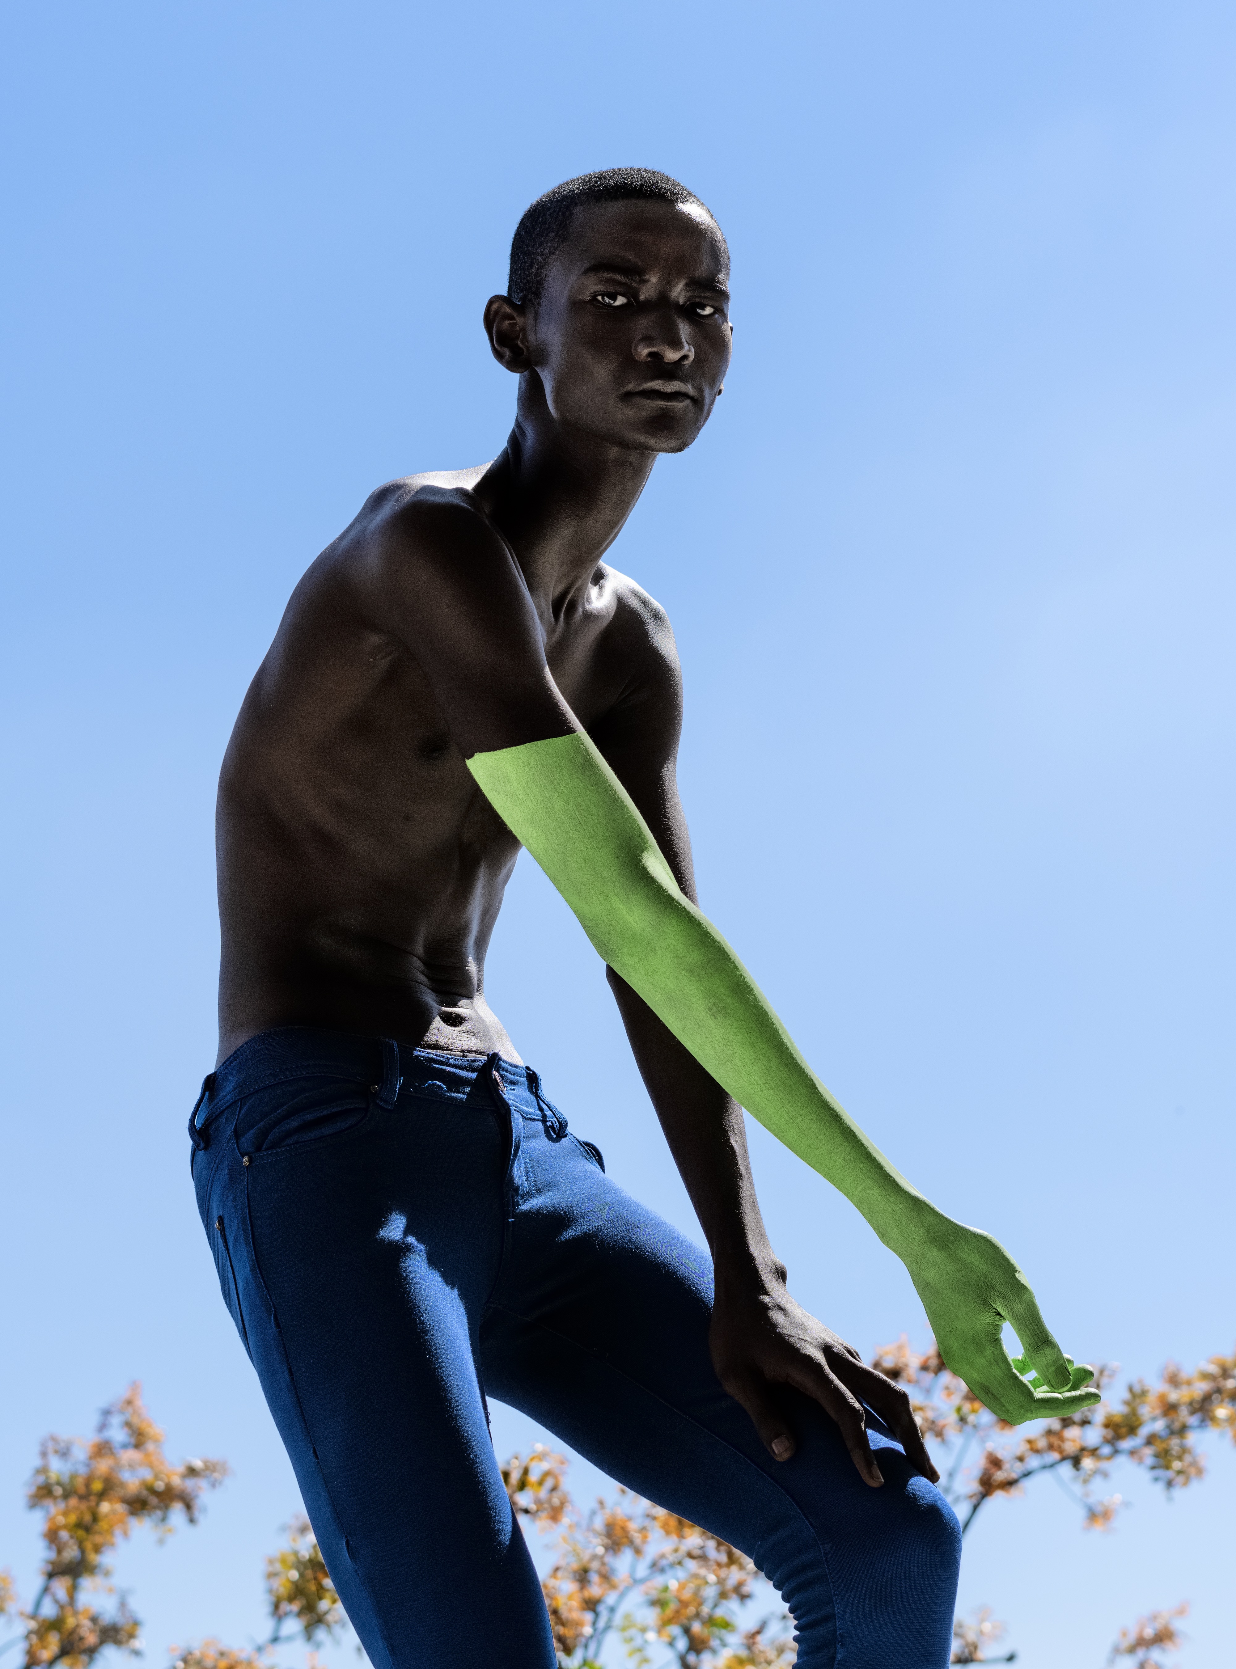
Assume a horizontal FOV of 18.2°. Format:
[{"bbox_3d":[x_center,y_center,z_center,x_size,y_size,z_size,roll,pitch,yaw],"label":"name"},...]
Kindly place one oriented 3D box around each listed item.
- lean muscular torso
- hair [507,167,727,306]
[{"bbox_3d":[-0.110,-0.045,2.970,0.310,0.460,0.410,16,2,36],"label":"lean muscular torso"},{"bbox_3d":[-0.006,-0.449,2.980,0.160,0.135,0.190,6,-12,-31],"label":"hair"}]

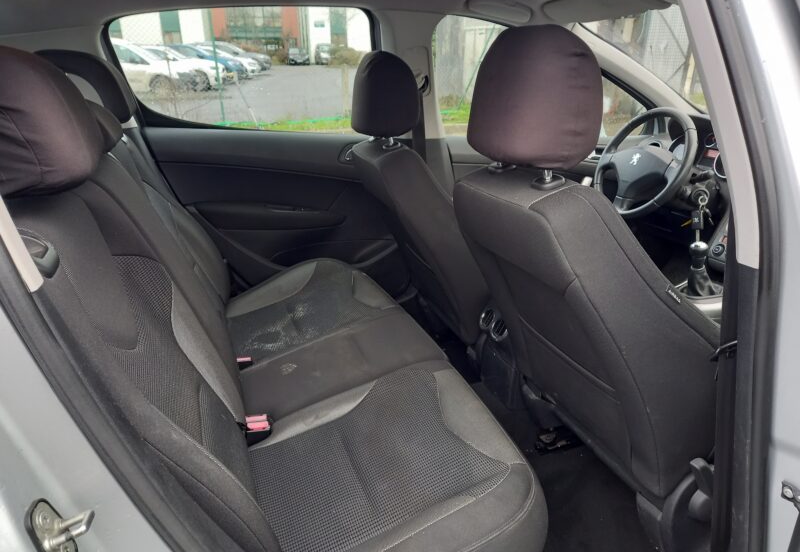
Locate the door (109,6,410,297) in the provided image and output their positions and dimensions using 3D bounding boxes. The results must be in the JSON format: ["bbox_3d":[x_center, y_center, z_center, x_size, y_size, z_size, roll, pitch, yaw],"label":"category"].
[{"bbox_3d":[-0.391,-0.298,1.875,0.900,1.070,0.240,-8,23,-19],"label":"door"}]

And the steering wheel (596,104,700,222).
[{"bbox_3d":[0.794,-0.359,1.878,0.100,0.385,0.385,18,13,-26],"label":"steering wheel"}]

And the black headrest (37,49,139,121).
[{"bbox_3d":[-0.682,-0.417,1.269,0.170,0.165,0.270,-8,23,-19],"label":"black headrest"}]

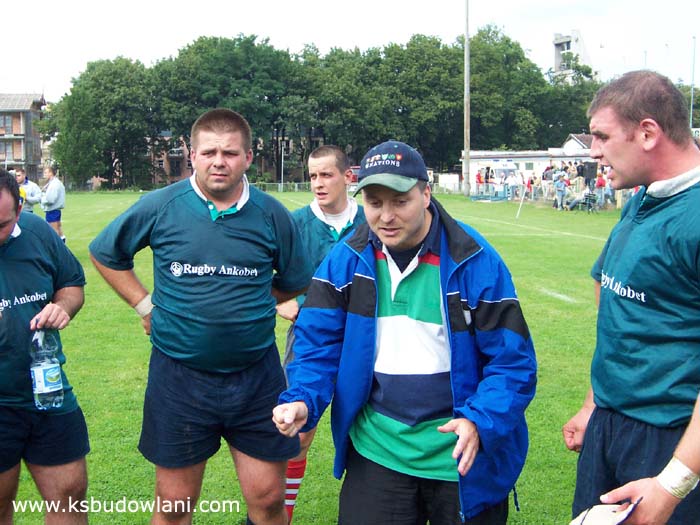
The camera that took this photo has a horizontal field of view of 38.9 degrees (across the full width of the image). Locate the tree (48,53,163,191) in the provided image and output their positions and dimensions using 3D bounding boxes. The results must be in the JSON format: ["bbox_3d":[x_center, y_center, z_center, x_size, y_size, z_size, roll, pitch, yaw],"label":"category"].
[{"bbox_3d":[-23.591,-13.467,96.000,10.800,13.200,10.200,0,5,0],"label":"tree"}]

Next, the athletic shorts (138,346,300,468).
[{"bbox_3d":[-0.416,0.437,3.160,0.510,0.400,0.350,-1,5,-9],"label":"athletic shorts"}]

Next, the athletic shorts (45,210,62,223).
[{"bbox_3d":[-6.972,-1.117,23.300,0.330,0.360,0.400,-1,5,-13],"label":"athletic shorts"}]

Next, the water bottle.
[{"bbox_3d":[-0.880,0.303,2.870,0.082,0.255,0.082,-8,5,-8],"label":"water bottle"}]

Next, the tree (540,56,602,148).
[{"bbox_3d":[21.683,-13.705,97.000,6.800,13.200,6.800,0,5,0],"label":"tree"}]

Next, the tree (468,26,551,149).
[{"bbox_3d":[14.688,-14.360,93.000,8.600,15.400,8.600,0,5,0],"label":"tree"}]

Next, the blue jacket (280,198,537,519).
[{"bbox_3d":[0.161,0.241,2.600,0.670,0.780,0.460,1,5,14],"label":"blue jacket"}]

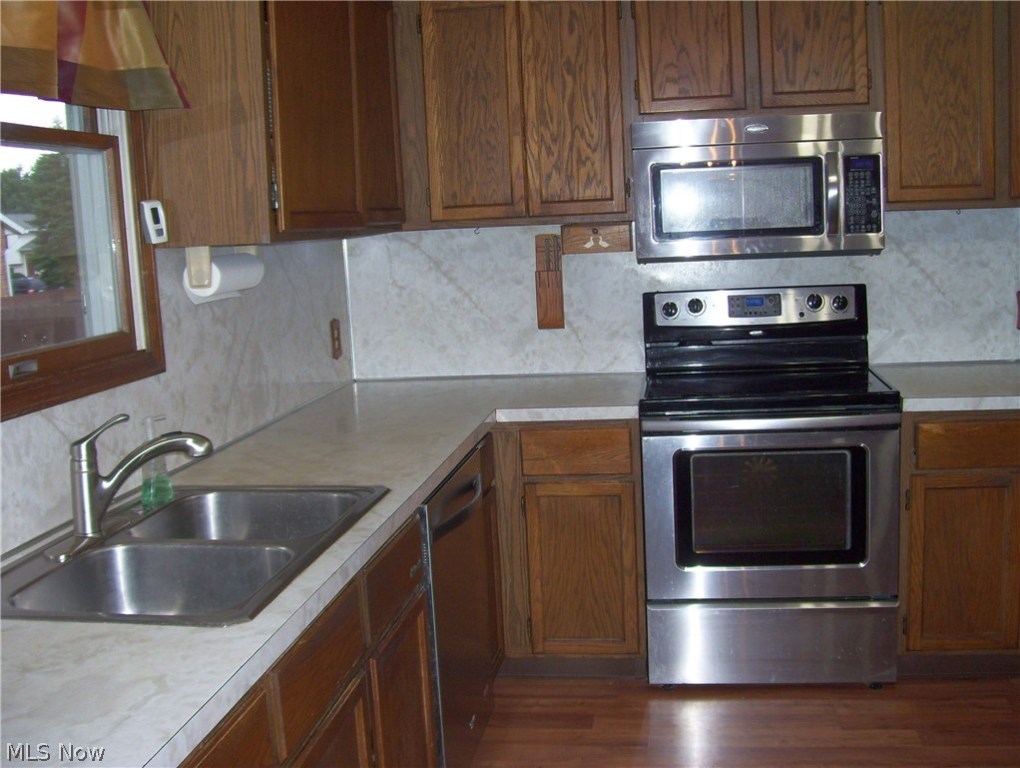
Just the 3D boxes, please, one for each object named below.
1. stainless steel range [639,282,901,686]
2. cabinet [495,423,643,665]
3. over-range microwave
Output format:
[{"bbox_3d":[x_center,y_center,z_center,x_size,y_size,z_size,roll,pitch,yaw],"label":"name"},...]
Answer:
[{"bbox_3d":[0.824,0.302,3.470,0.759,1.200,0.660,-2,8,9],"label":"stainless steel range"},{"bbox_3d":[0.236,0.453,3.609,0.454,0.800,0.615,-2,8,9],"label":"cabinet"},{"bbox_3d":[0.793,-0.631,3.466,0.759,0.431,0.410,-2,8,9],"label":"over-range microwave"}]

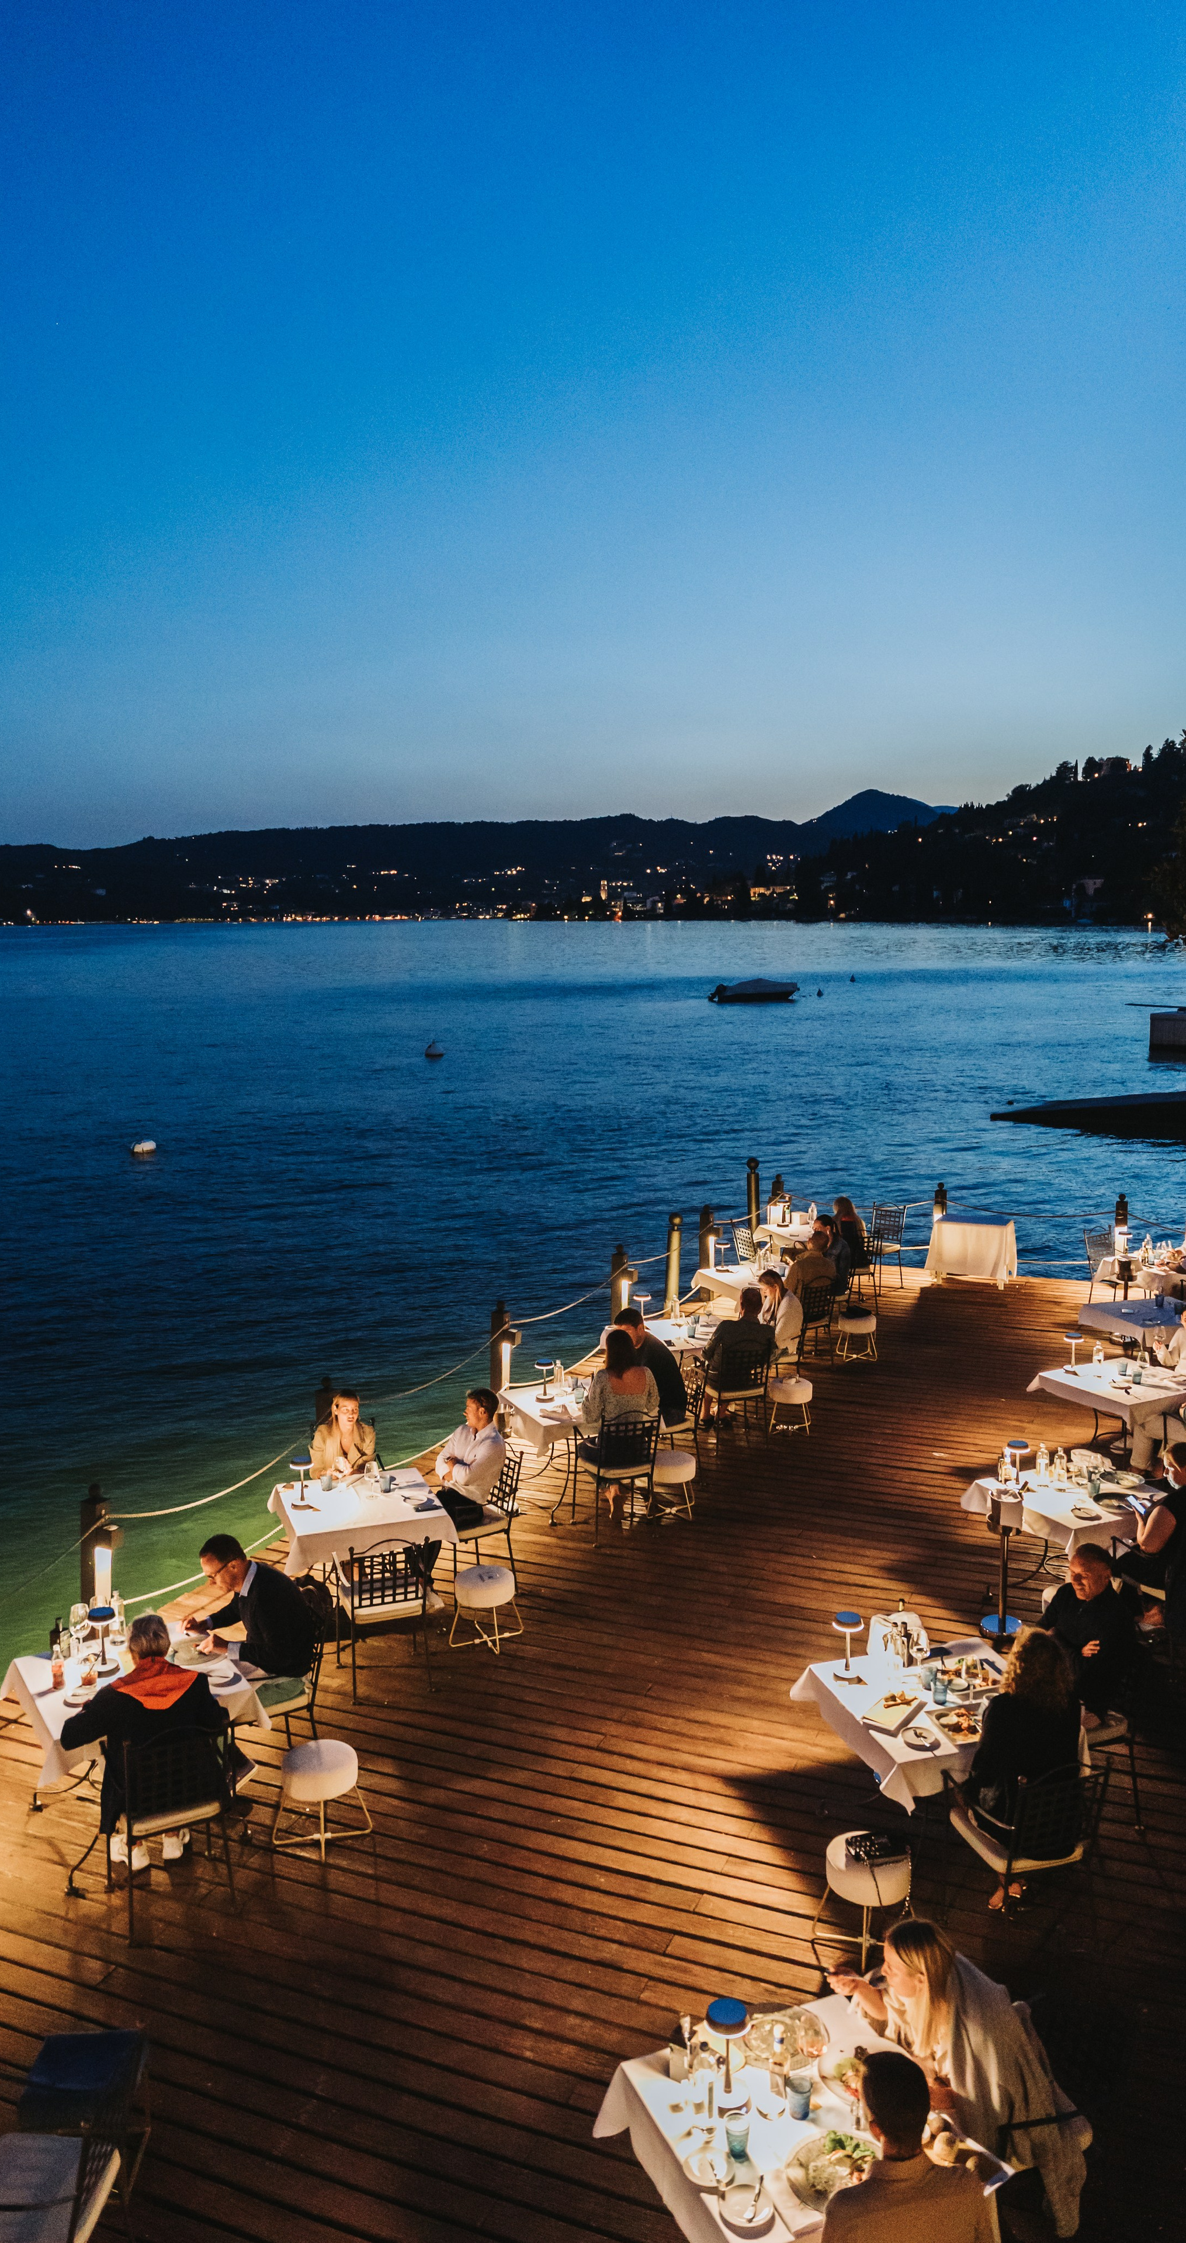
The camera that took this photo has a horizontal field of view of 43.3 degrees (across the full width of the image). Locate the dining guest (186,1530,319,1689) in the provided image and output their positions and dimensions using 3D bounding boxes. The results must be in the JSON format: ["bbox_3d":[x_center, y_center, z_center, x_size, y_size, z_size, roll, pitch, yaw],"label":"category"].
[{"bbox_3d":[-1.717,2.498,6.904,0.840,1.250,0.500,-4,9,-25],"label":"dining guest"}]

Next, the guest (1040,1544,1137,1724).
[{"bbox_3d":[2.039,2.518,6.640,0.700,1.280,0.530,-6,10,-40],"label":"guest"}]

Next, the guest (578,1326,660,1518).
[{"bbox_3d":[0.138,2.039,9.943,0.490,1.340,0.720,-2,8,-16],"label":"guest"}]

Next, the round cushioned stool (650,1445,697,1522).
[{"bbox_3d":[0.551,2.525,10.369,0.370,0.380,0.370,0,8,0],"label":"round cushioned stool"}]

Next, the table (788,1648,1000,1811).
[{"bbox_3d":[1.650,3.093,7.127,0.980,0.760,0.970,-3,8,-18],"label":"table"}]

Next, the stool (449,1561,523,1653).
[{"bbox_3d":[-0.625,2.871,8.855,0.440,0.425,0.440,0,8,0],"label":"stool"}]

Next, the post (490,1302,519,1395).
[{"bbox_3d":[-0.723,2.031,12.265,0.200,1.170,0.200,4,9,27],"label":"post"}]

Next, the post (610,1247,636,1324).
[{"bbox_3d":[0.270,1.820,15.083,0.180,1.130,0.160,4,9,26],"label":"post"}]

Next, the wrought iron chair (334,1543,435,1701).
[{"bbox_3d":[-1.106,2.549,7.936,0.470,0.870,0.500,-3,8,-20],"label":"wrought iron chair"}]

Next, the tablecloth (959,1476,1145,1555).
[{"bbox_3d":[2.850,2.300,8.861,0.880,0.235,0.880,-3,8,-24],"label":"tablecloth"}]

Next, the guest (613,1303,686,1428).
[{"bbox_3d":[0.410,1.990,10.897,0.750,1.320,0.520,-4,9,-25],"label":"guest"}]

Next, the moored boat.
[{"bbox_3d":[9.897,-8.032,92.000,5.600,1.400,2.100,-1,8,-8],"label":"moored boat"}]

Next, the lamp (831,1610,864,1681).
[{"bbox_3d":[1.202,2.462,7.025,0.150,0.290,0.150,0,8,0],"label":"lamp"}]

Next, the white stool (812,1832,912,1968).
[{"bbox_3d":[1.145,3.227,6.233,0.440,0.425,0.440,0,8,-2],"label":"white stool"}]

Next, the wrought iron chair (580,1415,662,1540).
[{"bbox_3d":[0.121,2.401,10.474,0.500,0.920,0.520,-4,9,-27],"label":"wrought iron chair"}]

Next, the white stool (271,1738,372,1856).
[{"bbox_3d":[-1.300,3.256,7.194,0.410,0.410,0.400,0,8,0],"label":"white stool"}]

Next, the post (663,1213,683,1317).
[{"bbox_3d":[0.820,1.487,15.340,0.140,1.120,0.140,0,8,0],"label":"post"}]

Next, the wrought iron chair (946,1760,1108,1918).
[{"bbox_3d":[1.740,2.875,5.982,0.530,0.890,0.500,-3,8,-18],"label":"wrought iron chair"}]

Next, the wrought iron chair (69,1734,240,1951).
[{"bbox_3d":[-1.860,2.970,6.531,0.550,0.920,0.540,-4,9,-28],"label":"wrought iron chair"}]

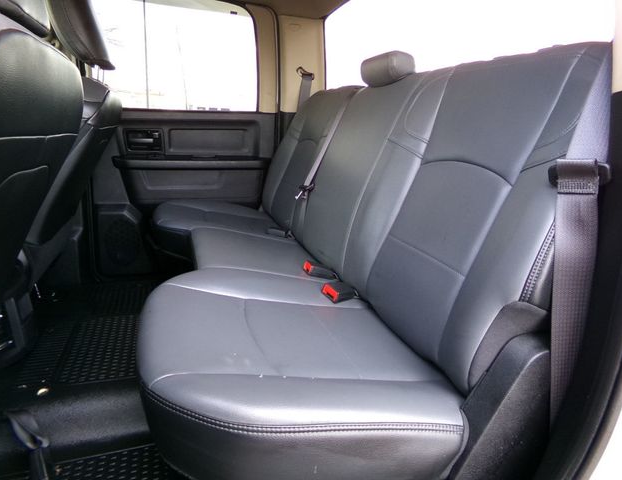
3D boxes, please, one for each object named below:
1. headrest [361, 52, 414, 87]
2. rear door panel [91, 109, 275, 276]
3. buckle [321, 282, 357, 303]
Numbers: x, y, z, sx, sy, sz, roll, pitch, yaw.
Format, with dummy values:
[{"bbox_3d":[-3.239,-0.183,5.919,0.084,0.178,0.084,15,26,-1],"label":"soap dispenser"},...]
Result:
[{"bbox_3d":[0.196,-0.438,1.152,0.088,0.095,0.220,-2,15,-17],"label":"headrest"},{"bbox_3d":[-0.517,-0.190,1.895,0.750,0.700,0.130,-2,15,-17],"label":"rear door panel"},{"bbox_3d":[0.060,0.113,0.945,0.065,0.025,0.046,2,22,-33],"label":"buckle"}]

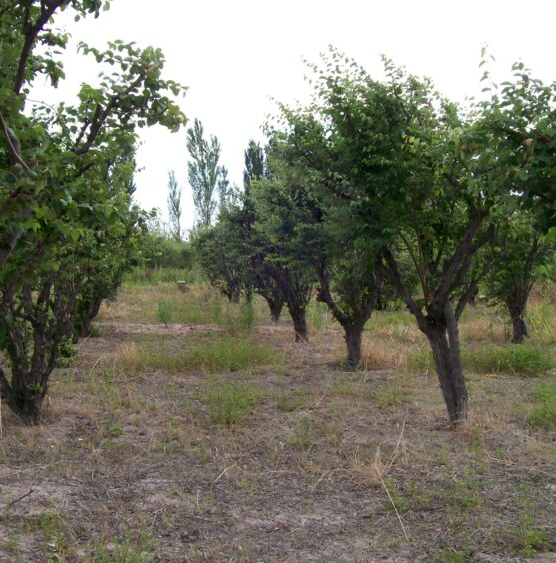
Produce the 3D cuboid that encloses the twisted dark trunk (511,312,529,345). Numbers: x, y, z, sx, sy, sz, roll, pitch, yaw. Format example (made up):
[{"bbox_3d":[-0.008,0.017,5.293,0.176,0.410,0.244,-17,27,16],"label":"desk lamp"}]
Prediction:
[{"bbox_3d":[3.564,0.691,11.468,0.257,0.470,0.250,-1,3,-10],"label":"twisted dark trunk"}]

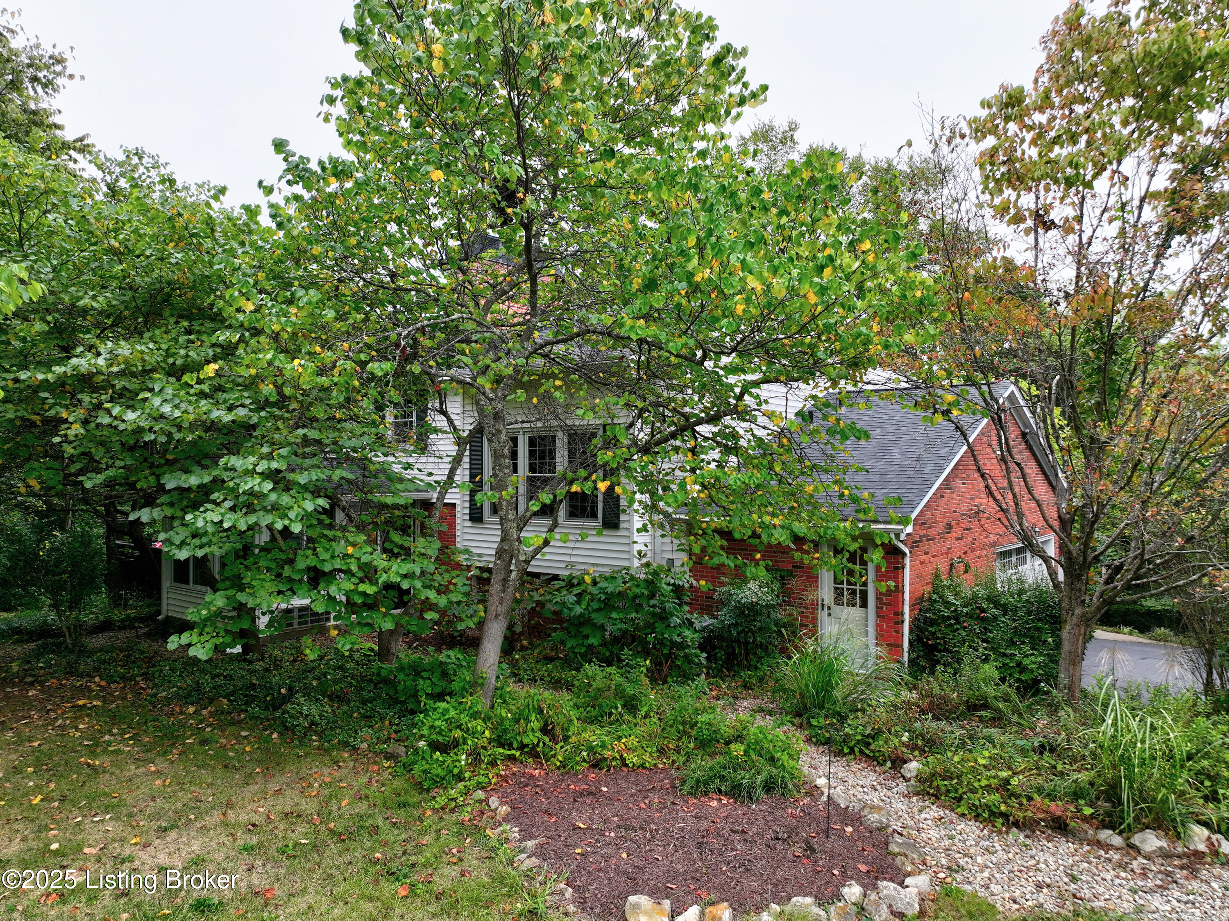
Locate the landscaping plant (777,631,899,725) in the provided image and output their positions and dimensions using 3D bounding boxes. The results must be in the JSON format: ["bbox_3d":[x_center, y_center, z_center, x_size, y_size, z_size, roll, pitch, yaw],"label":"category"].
[{"bbox_3d":[3.027,2.833,11.559,1.550,1.100,1.350,0,-1,14],"label":"landscaping plant"}]

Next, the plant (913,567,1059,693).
[{"bbox_3d":[5.794,2.606,13.313,1.600,1.600,2.000,-1,-1,39],"label":"plant"}]

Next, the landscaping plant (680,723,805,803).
[{"bbox_3d":[1.319,3.134,8.974,1.270,0.460,1.050,0,-1,0],"label":"landscaping plant"}]

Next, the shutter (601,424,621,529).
[{"bbox_3d":[-0.051,0.276,14.500,0.375,1.780,0.045,-1,-1,39],"label":"shutter"}]

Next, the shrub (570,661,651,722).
[{"bbox_3d":[-0.052,3.068,11.505,1.080,0.640,0.920,0,-1,0],"label":"shrub"}]

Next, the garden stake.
[{"bbox_3d":[1.935,2.896,7.650,0.025,0.990,0.025,1,-1,0],"label":"garden stake"}]

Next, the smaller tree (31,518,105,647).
[{"bbox_3d":[-10.000,2.230,15.600,1.250,2.350,1.250,0,0,-33],"label":"smaller tree"}]

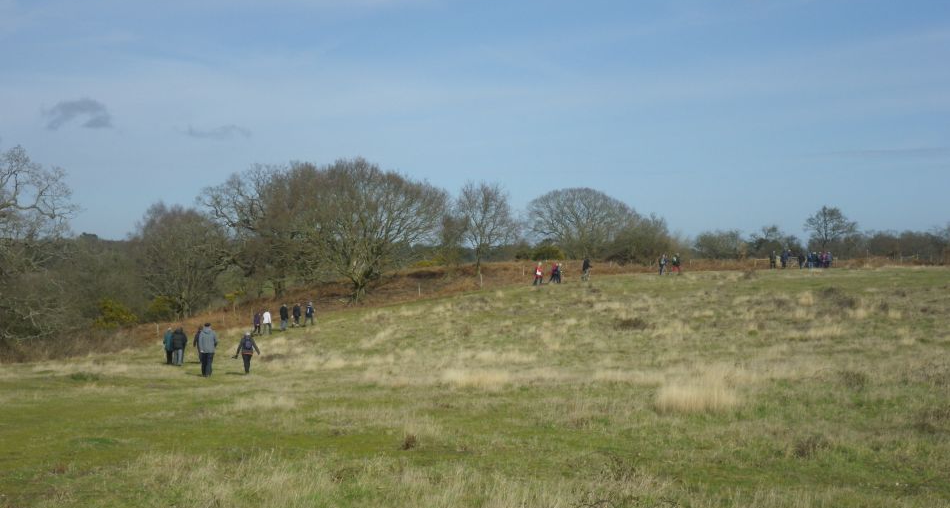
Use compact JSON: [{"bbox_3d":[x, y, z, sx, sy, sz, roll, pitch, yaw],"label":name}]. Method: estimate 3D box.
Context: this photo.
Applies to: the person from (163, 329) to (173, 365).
[{"bbox_3d":[-13.650,4.135,57.300,0.530,1.570,0.400,0,0,-6],"label":"person"}]

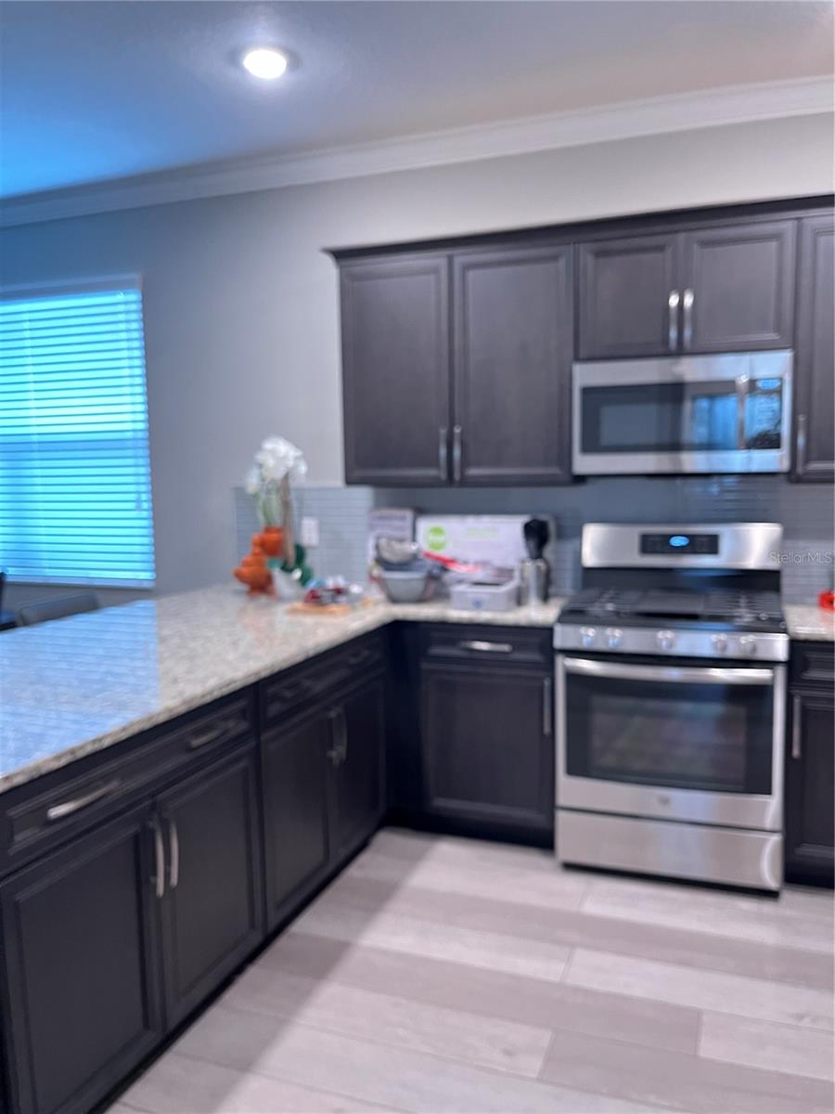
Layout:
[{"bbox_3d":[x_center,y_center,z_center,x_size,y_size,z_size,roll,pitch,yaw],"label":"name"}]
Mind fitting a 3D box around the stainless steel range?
[{"bbox_3d":[0.959,0.508,3.157,0.760,1.220,0.710,1,6,20],"label":"stainless steel range"}]

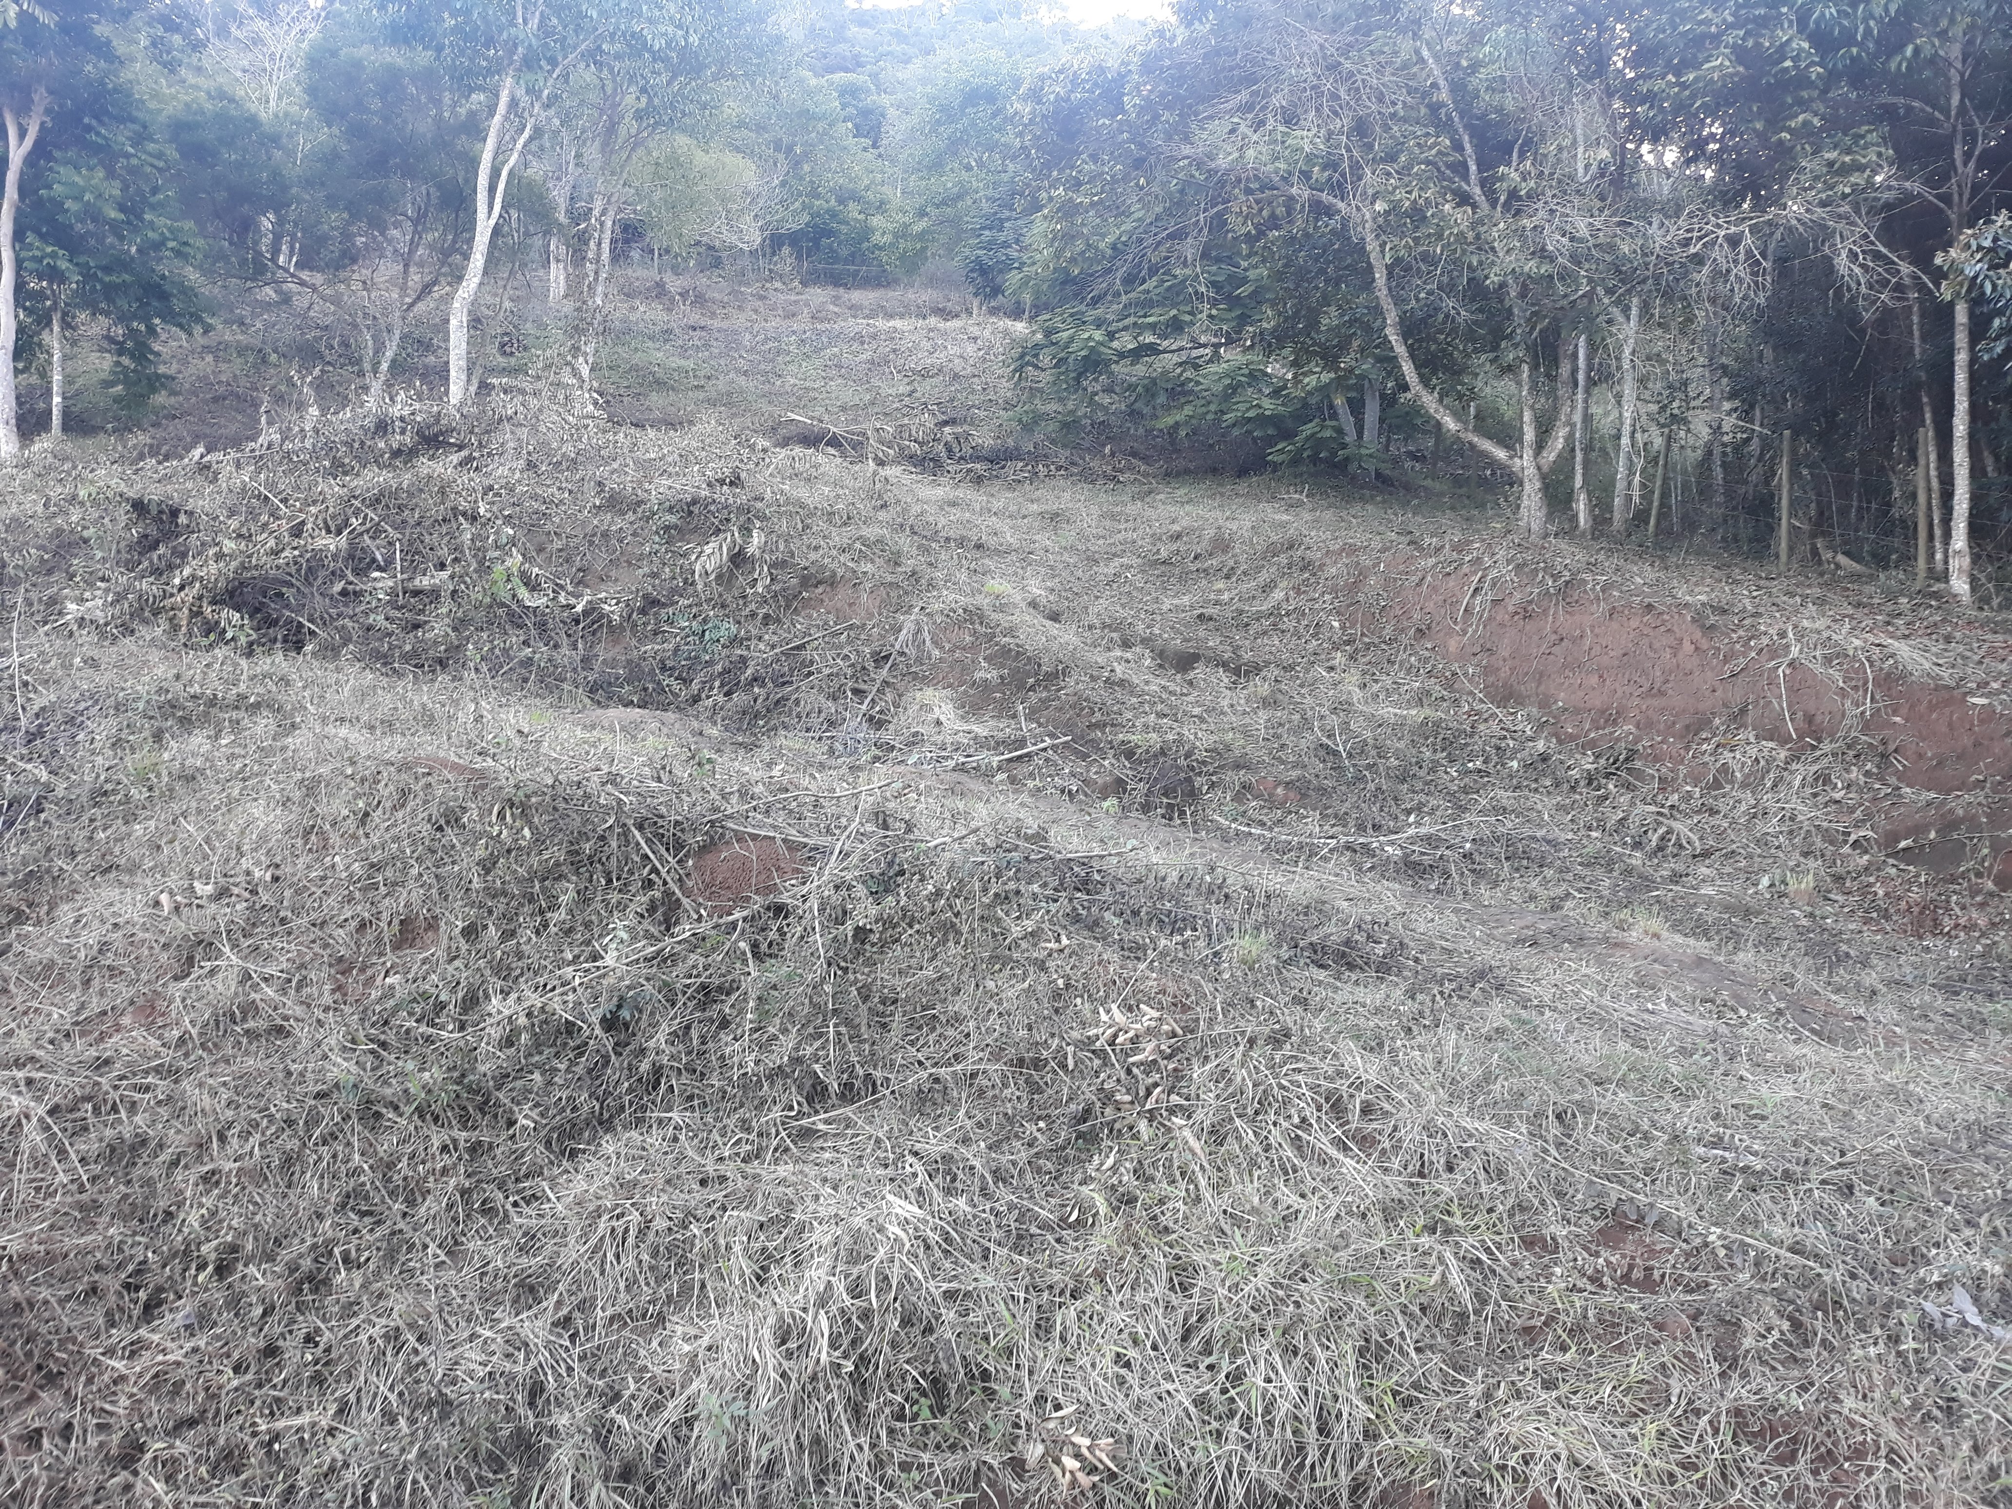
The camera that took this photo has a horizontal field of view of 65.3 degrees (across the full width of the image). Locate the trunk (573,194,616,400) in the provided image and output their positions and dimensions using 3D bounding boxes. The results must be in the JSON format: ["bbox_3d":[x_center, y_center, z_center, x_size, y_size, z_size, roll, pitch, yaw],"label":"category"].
[{"bbox_3d":[-6.036,-6.738,23.000,0.648,2.903,0.450,0,2,0],"label":"trunk"}]

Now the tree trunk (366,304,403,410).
[{"bbox_3d":[-8.110,-5.205,20.500,0.498,1.355,0.350,0,2,0],"label":"tree trunk"}]

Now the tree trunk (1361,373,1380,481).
[{"bbox_3d":[5.693,-5.116,24.500,0.262,1.669,0.250,0,2,0],"label":"tree trunk"}]

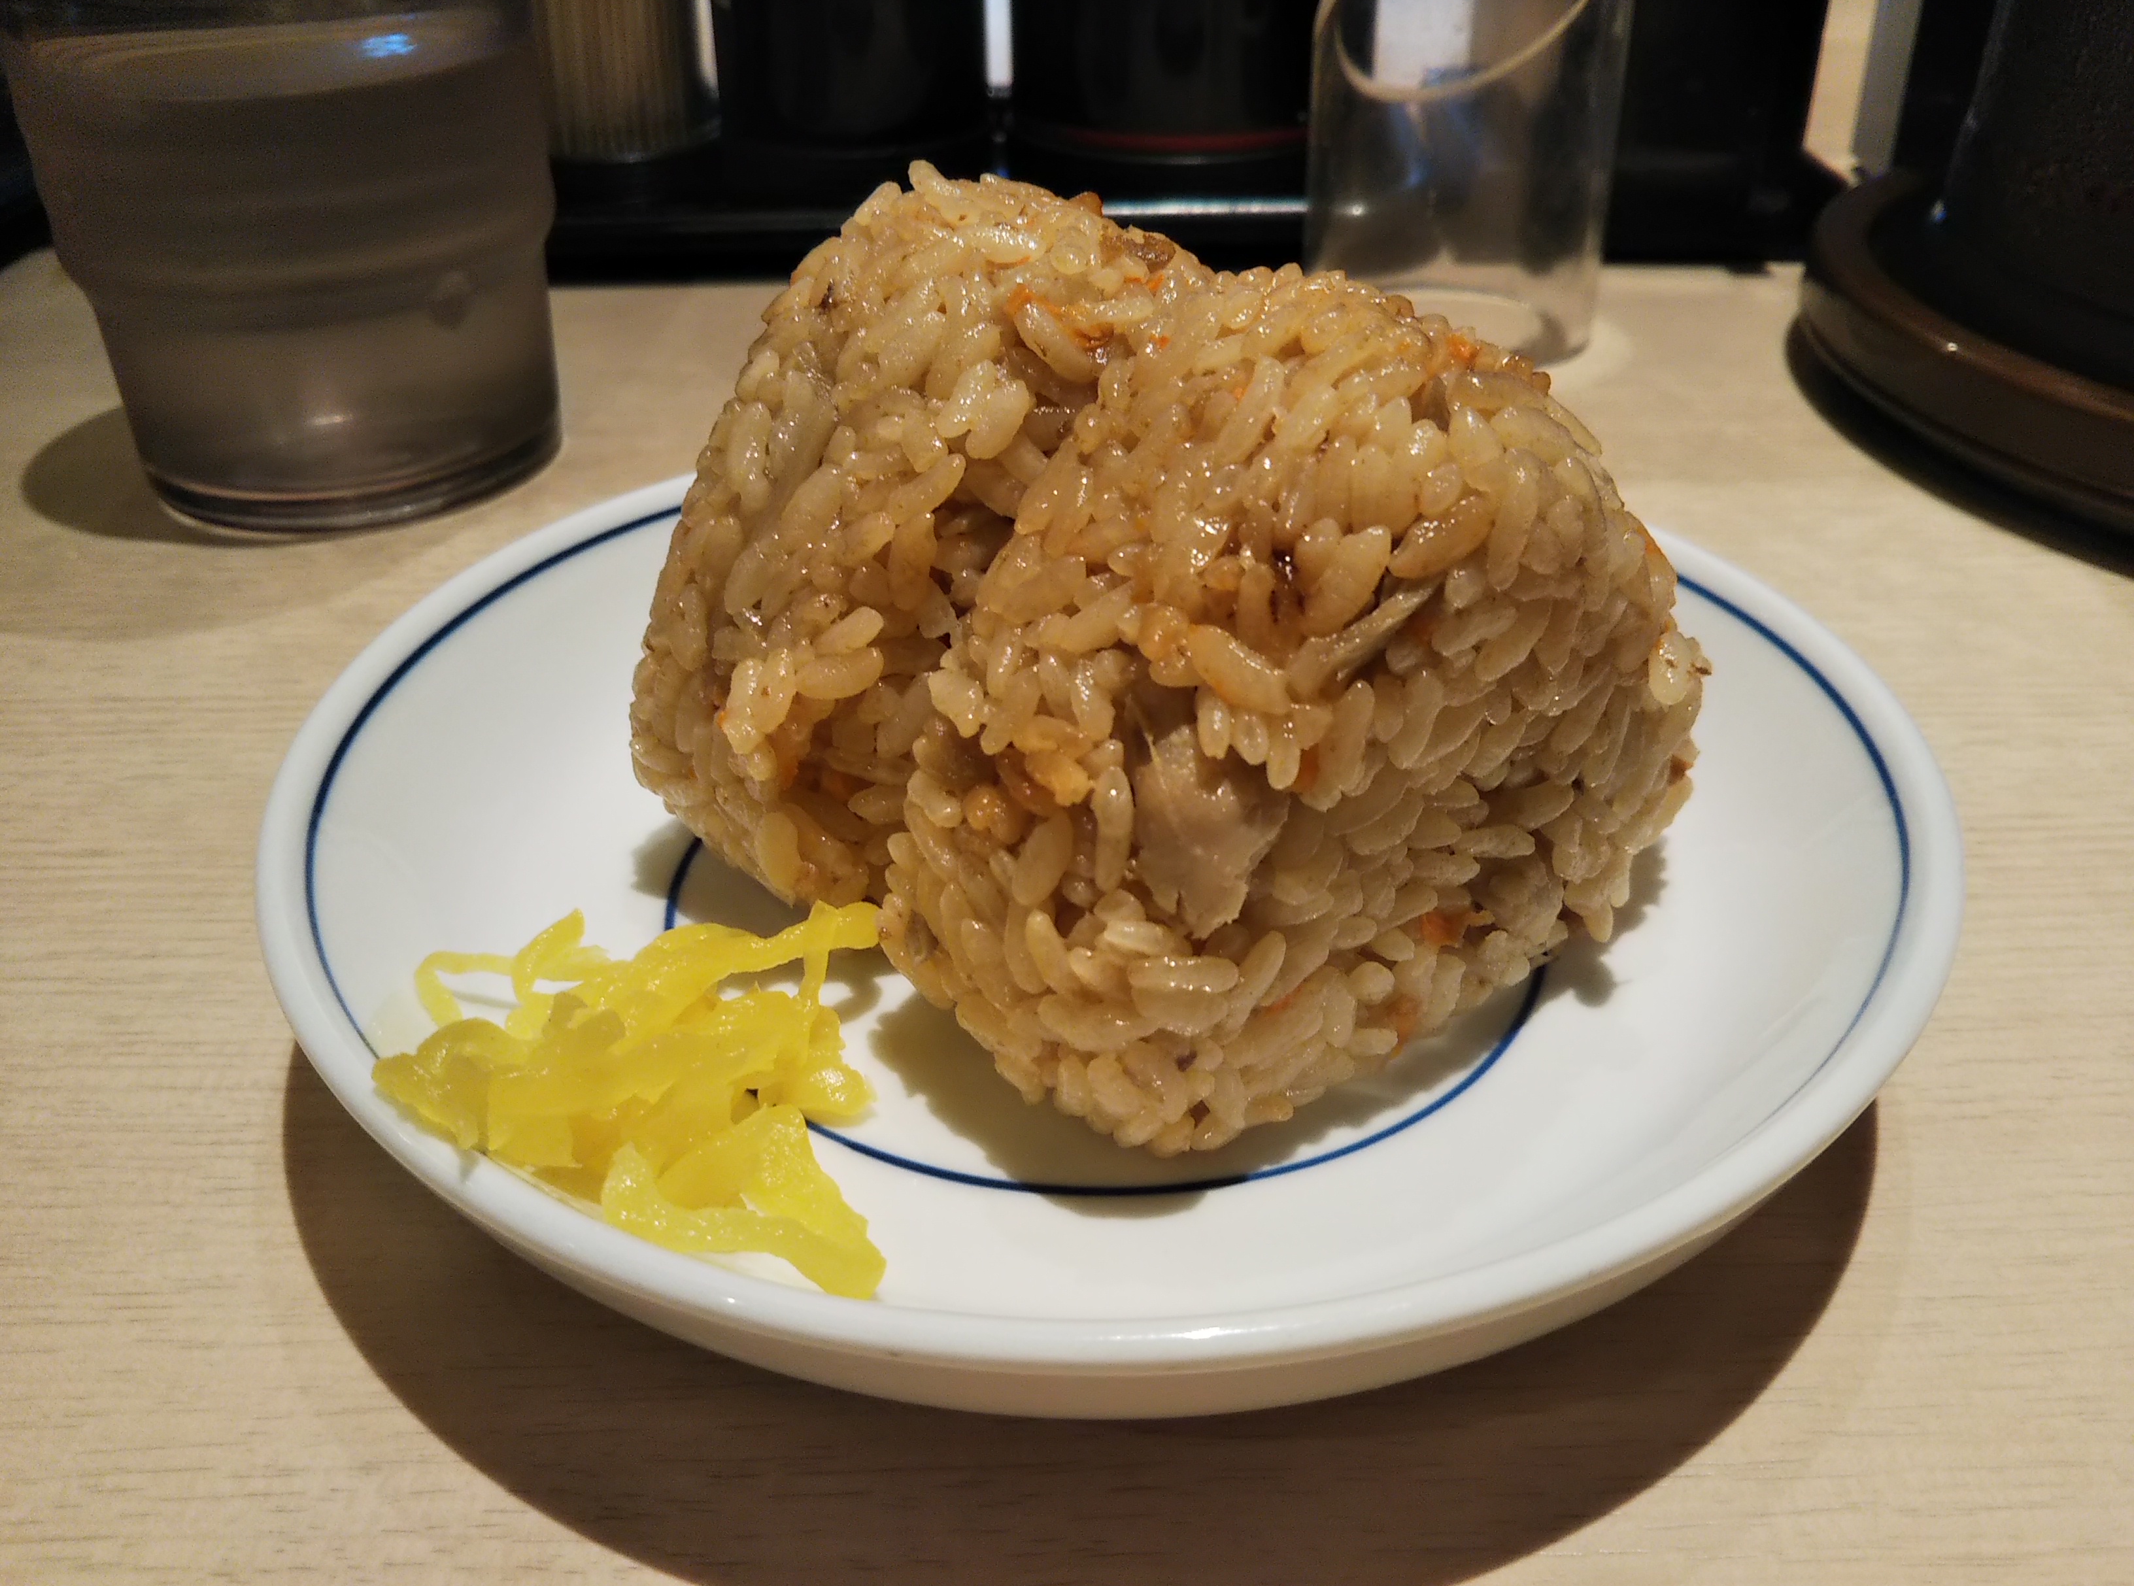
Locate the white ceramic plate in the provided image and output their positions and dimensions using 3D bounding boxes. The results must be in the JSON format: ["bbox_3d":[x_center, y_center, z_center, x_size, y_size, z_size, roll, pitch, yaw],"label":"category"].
[{"bbox_3d":[0.003,0.004,0.182,0.152,0.030,0.152,0,32,0],"label":"white ceramic plate"}]

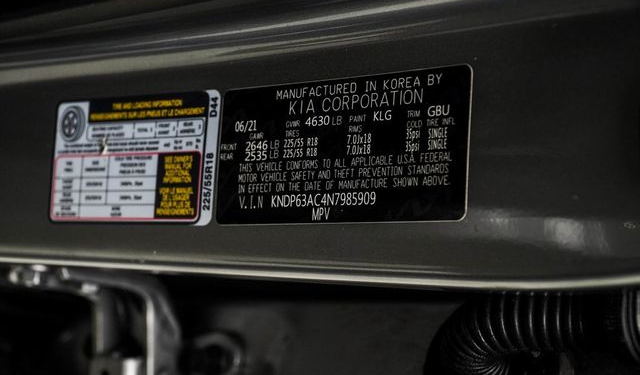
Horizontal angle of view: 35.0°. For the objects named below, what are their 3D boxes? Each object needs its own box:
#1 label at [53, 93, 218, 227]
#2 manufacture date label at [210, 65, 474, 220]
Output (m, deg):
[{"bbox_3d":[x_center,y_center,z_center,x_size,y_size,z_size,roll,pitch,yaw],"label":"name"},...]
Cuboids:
[{"bbox_3d":[-0.080,-0.012,0.427,0.001,0.096,0.055,11,81,-54],"label":"label"},{"bbox_3d":[0.005,-0.013,0.367,0.001,0.109,0.053,11,79,-54],"label":"manufacture date label"}]

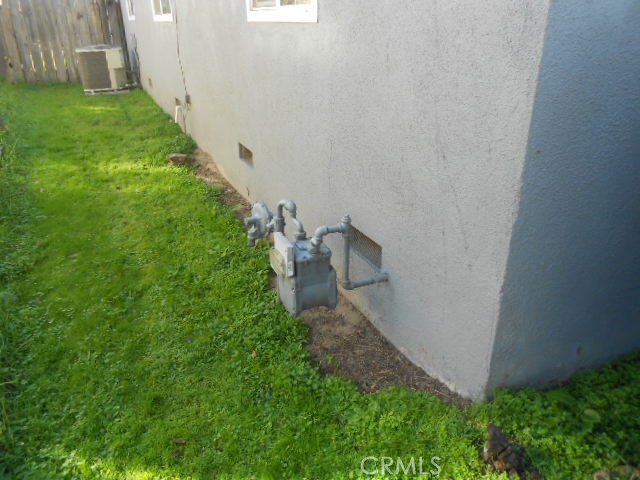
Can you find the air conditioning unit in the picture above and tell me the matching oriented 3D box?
[{"bbox_3d":[-4.326,-3.381,9.526,0.792,0.784,0.756,-12,27,-23],"label":"air conditioning unit"}]

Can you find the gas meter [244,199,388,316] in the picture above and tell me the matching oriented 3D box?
[{"bbox_3d":[-0.030,0.009,2.457,0.553,0.413,0.630,-12,27,-23],"label":"gas meter"}]

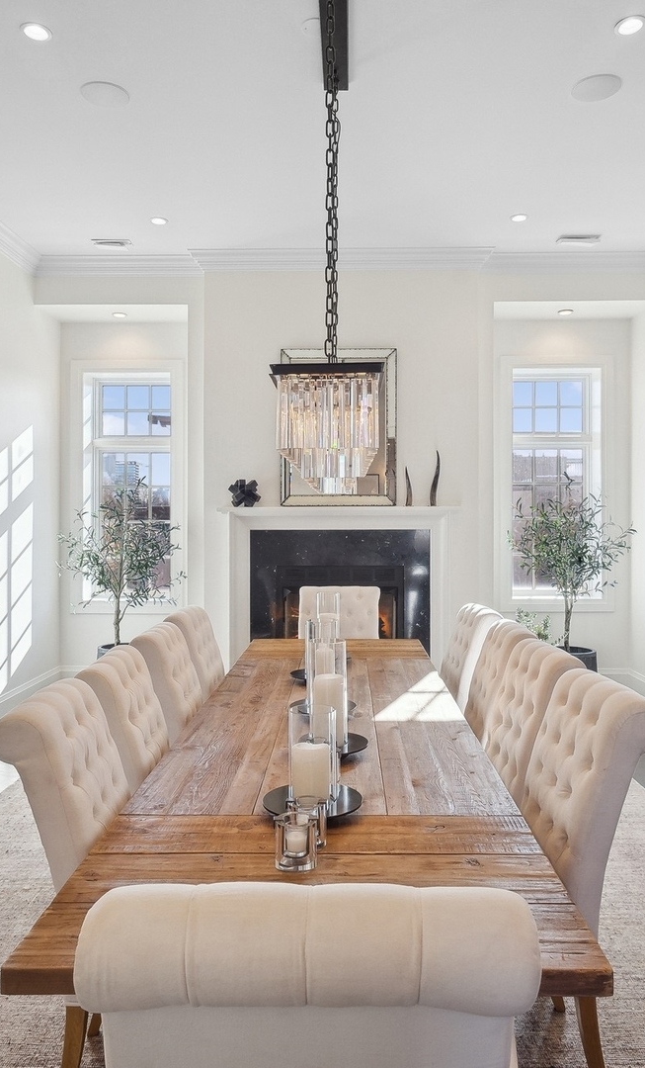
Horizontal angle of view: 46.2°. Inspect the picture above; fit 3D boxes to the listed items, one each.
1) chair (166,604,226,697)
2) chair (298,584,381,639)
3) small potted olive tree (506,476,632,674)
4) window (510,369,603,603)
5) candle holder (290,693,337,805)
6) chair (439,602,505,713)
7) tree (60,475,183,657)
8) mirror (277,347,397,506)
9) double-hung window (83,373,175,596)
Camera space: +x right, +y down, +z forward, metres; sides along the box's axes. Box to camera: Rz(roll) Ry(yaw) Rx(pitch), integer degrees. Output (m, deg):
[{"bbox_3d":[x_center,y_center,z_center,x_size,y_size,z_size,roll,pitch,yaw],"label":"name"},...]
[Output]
[{"bbox_3d":[-0.385,0.925,3.748,0.705,1.065,0.560,0,1,2],"label":"chair"},{"bbox_3d":[0.112,0.894,4.962,0.560,1.065,0.720,0,1,2],"label":"chair"},{"bbox_3d":[1.927,0.470,5.850,0.900,1.800,0.870,0,1,2],"label":"small potted olive tree"},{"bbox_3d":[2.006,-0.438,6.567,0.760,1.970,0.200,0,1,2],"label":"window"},{"bbox_3d":[-0.024,0.557,1.950,0.124,0.245,0.124,0,1,0],"label":"candle holder"},{"bbox_3d":[0.539,0.923,3.826,0.705,1.065,0.560,0,1,2],"label":"chair"},{"bbox_3d":[-1.643,0.460,6.156,0.960,1.875,0.820,0,1,2],"label":"tree"},{"bbox_3d":[0.130,-0.842,5.950,0.900,1.230,0.060,0,-3,2],"label":"mirror"},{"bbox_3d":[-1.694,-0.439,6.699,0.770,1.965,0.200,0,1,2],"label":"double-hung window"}]

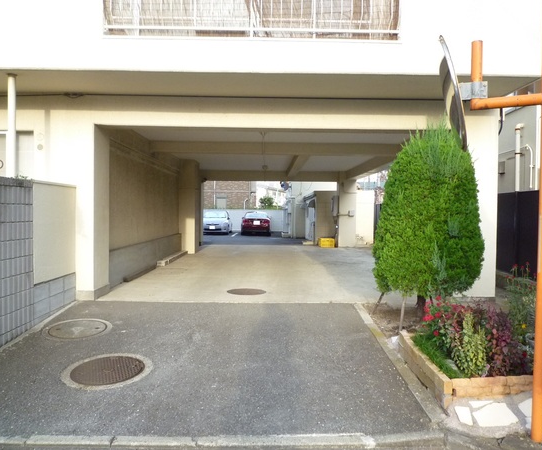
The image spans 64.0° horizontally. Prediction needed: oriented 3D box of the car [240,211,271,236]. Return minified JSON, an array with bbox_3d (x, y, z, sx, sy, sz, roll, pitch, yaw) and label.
[{"bbox_3d":[-0.895,-0.134,28.413,1.800,1.450,4.750,1,2,0],"label":"car"}]

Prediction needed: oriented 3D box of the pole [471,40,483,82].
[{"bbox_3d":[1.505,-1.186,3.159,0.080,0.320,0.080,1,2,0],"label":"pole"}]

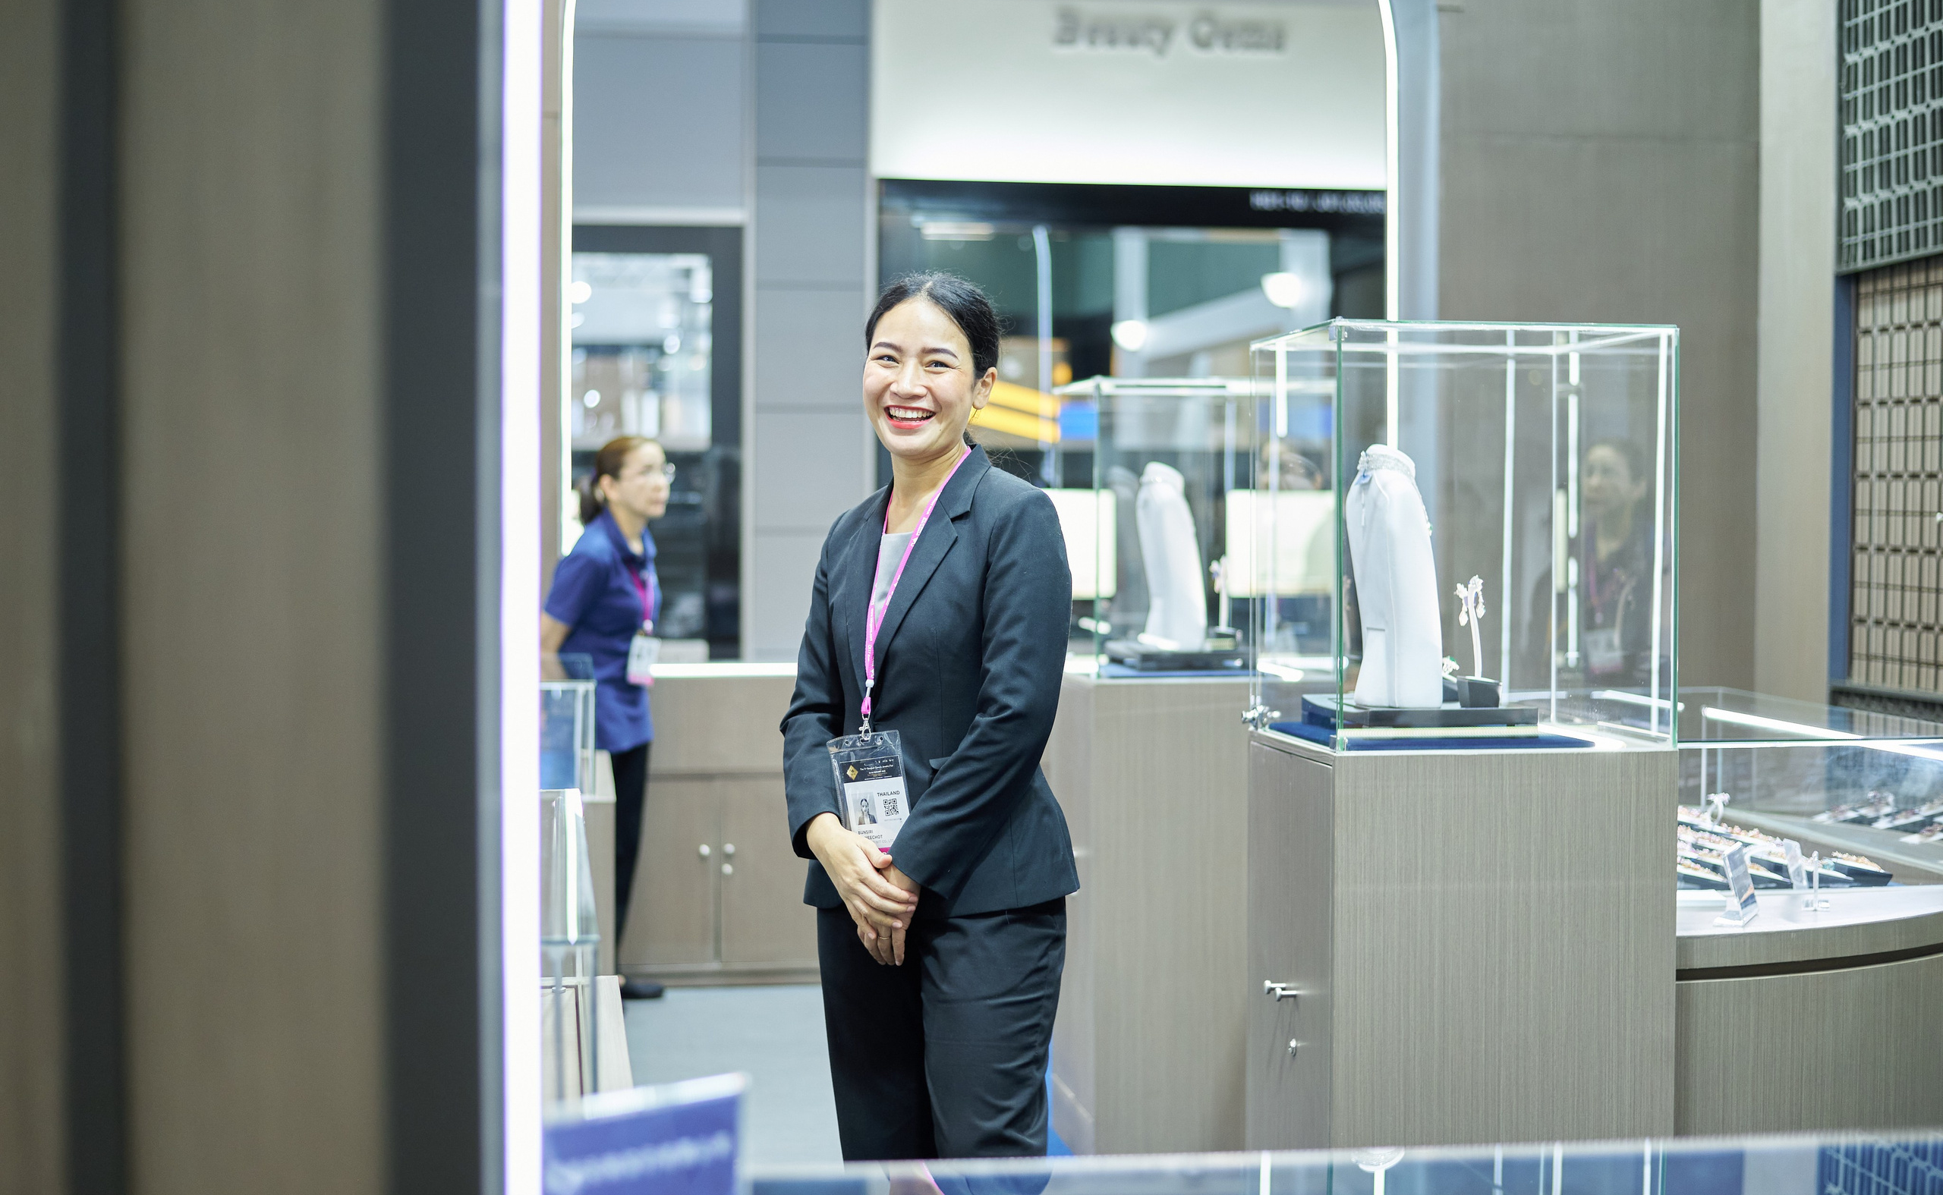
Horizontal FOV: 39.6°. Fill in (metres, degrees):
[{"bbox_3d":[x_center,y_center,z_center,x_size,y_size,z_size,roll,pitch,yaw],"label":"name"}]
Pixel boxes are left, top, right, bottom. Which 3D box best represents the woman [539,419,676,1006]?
[{"bbox_3d":[-1.025,0.334,7.625,0.360,1.580,0.460,1,1,34],"label":"woman"}]

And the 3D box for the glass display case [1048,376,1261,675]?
[{"bbox_3d":[0.462,-0.141,5.688,0.500,0.604,0.495,0,1,-8],"label":"glass display case"}]

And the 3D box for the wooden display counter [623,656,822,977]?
[{"bbox_3d":[-0.750,0.665,8.029,0.850,0.905,0.480,0,1,-8],"label":"wooden display counter"}]

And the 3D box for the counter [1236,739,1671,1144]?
[{"bbox_3d":[0.719,0.707,4.065,0.500,0.985,0.495,0,1,-8],"label":"counter"}]

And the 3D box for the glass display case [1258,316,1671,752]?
[{"bbox_3d":[0.723,-0.088,4.050,0.500,0.604,0.495,0,1,-8],"label":"glass display case"}]

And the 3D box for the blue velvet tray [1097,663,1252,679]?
[{"bbox_3d":[0.419,0.154,5.665,0.370,0.015,0.420,0,1,-8],"label":"blue velvet tray"}]

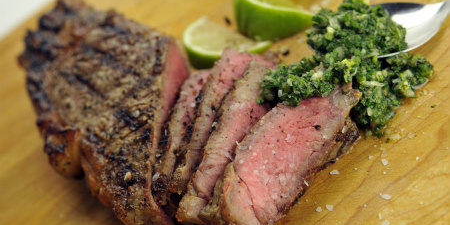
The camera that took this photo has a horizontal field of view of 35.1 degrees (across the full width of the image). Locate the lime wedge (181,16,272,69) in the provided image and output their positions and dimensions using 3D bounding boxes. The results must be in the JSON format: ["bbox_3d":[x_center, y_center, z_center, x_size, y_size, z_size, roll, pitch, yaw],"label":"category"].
[{"bbox_3d":[0.001,-0.043,0.436,0.054,0.020,0.028,16,67,36],"label":"lime wedge"}]

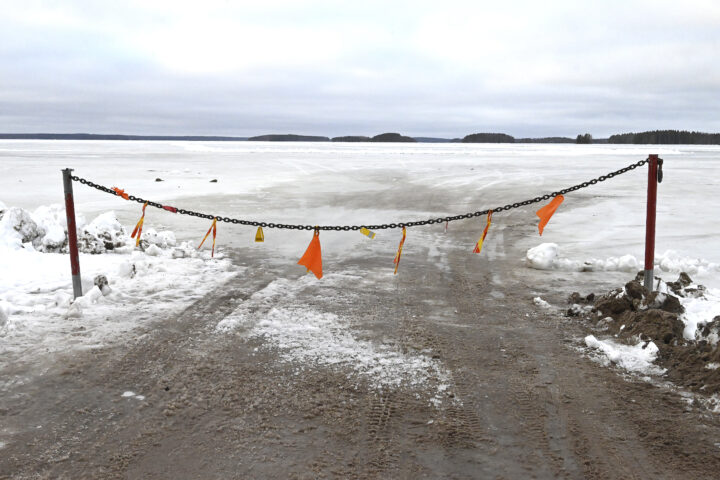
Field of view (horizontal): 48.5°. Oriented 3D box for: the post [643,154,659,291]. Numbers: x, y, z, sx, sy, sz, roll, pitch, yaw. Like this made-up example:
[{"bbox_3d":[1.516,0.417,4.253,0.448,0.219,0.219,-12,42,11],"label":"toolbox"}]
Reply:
[{"bbox_3d":[2.705,-0.136,7.423,0.087,1.308,0.087,0,7,6],"label":"post"}]

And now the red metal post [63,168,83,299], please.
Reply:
[{"bbox_3d":[-2.878,-0.056,8.020,0.090,1.308,0.090,-1,7,6],"label":"red metal post"}]

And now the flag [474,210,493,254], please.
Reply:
[{"bbox_3d":[1.163,-0.071,7.592,0.090,0.429,0.060,17,8,4],"label":"flag"}]

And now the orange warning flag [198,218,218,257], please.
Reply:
[{"bbox_3d":[-1.492,-0.025,7.876,0.190,0.377,0.060,1,7,6],"label":"orange warning flag"}]

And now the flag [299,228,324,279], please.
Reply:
[{"bbox_3d":[-0.482,0.131,7.790,0.235,0.502,0.060,1,7,6],"label":"flag"}]

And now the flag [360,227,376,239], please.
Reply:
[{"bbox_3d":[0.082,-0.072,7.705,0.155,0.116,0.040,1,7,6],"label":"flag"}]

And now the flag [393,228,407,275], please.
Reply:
[{"bbox_3d":[0.380,0.101,7.696,0.090,0.471,0.060,9,8,5],"label":"flag"}]

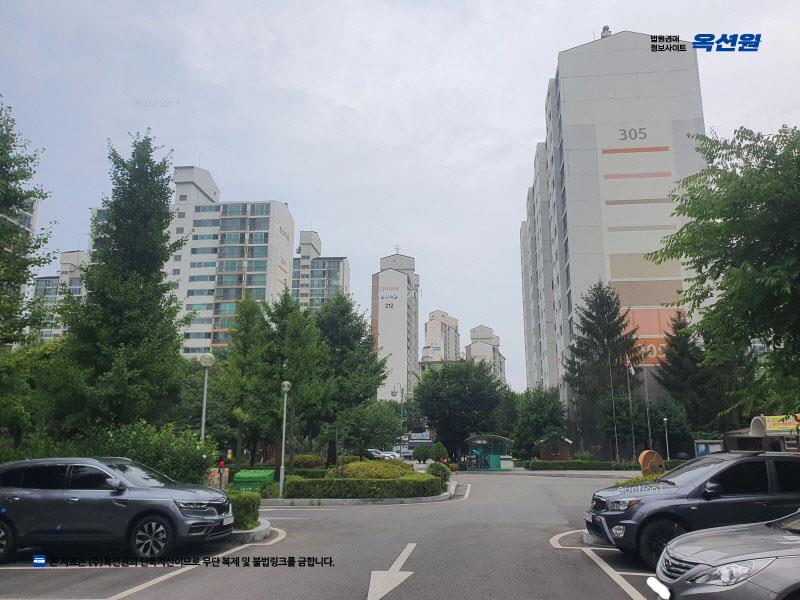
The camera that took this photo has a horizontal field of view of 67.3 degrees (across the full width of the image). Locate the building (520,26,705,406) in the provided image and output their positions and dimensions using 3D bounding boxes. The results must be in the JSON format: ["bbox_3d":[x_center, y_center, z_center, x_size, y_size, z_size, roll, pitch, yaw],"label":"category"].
[{"bbox_3d":[26.320,-0.796,82.424,14.600,44.600,50.000,-1,-14,6],"label":"building"}]

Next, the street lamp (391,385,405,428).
[{"bbox_3d":[-0.229,11.027,52.893,1.250,7.140,0.500,1,-14,0],"label":"street lamp"}]

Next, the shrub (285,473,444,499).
[{"bbox_3d":[-1.257,6.582,21.374,5.500,0.660,2.400,1,-13,-2],"label":"shrub"}]

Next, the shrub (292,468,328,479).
[{"bbox_3d":[-4.095,8.090,27.572,1.750,0.647,0.800,0,-13,0],"label":"shrub"}]

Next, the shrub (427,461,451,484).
[{"bbox_3d":[1.711,7.556,26.111,1.000,0.998,1.000,0,-13,0],"label":"shrub"}]

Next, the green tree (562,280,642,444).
[{"bbox_3d":[16.465,5.788,48.679,5.700,15.057,5.700,0,-13,0],"label":"green tree"}]

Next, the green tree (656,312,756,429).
[{"bbox_3d":[24.076,7.292,48.714,6.830,12.870,6.830,-1,-14,6],"label":"green tree"}]

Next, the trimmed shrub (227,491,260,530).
[{"bbox_3d":[-3.542,4.322,12.422,1.300,0.640,1.200,-1,-14,6],"label":"trimmed shrub"}]

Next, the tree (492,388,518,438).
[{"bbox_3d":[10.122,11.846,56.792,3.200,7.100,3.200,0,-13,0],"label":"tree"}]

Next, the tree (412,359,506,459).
[{"bbox_3d":[4.833,9.244,48.708,7.320,8.720,7.320,-1,-14,6],"label":"tree"}]

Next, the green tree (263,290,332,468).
[{"bbox_3d":[-4.526,3.636,26.379,3.090,8.470,3.090,-1,-14,6],"label":"green tree"}]

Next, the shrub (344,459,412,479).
[{"bbox_3d":[-0.823,6.529,22.389,2.720,1.020,2.200,-1,-14,6],"label":"shrub"}]

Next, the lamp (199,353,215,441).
[{"bbox_3d":[-4.850,3.258,14.641,0.360,3.954,0.360,0,-13,0],"label":"lamp"}]

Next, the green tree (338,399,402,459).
[{"bbox_3d":[-1.369,6.641,28.431,3.000,3.869,3.000,0,-13,0],"label":"green tree"}]

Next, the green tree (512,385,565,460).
[{"bbox_3d":[12.101,11.122,52.384,4.550,6.950,4.550,-1,-14,6],"label":"green tree"}]

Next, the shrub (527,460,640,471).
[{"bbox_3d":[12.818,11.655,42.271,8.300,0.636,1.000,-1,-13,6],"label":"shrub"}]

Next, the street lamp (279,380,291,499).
[{"bbox_3d":[-3.938,4.709,20.430,0.360,3.857,0.360,0,-13,0],"label":"street lamp"}]

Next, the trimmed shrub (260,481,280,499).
[{"bbox_3d":[-3.962,5.797,18.391,0.670,0.490,0.750,-1,-14,6],"label":"trimmed shrub"}]

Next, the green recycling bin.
[{"bbox_3d":[-5.049,6.405,21.098,1.380,0.875,0.850,0,-13,2],"label":"green recycling bin"}]

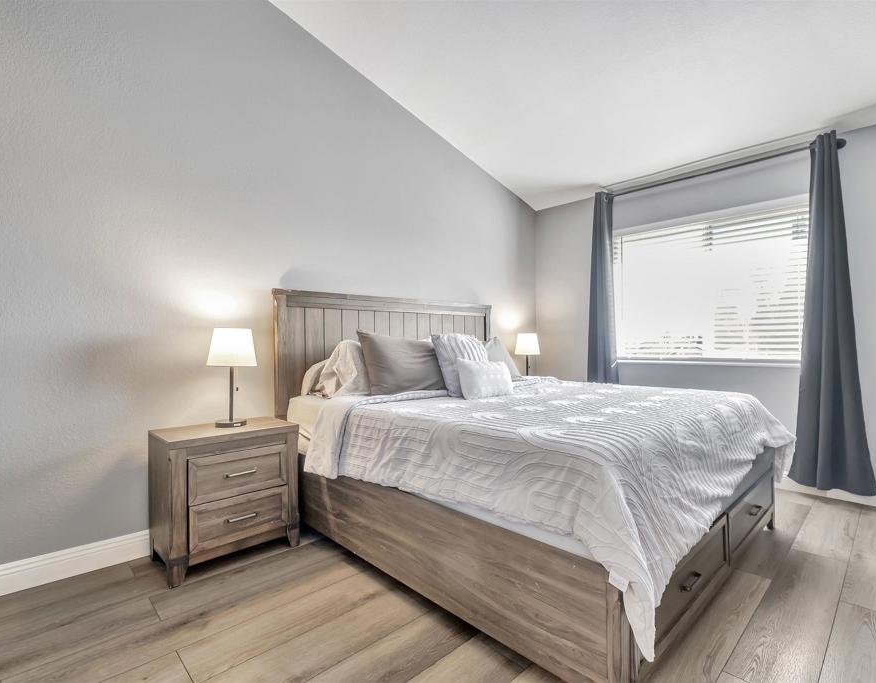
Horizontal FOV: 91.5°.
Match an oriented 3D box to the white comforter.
[{"bbox_3d":[0.686,0.538,2.374,2.169,0.501,1.733,0,-1,-43],"label":"white comforter"}]

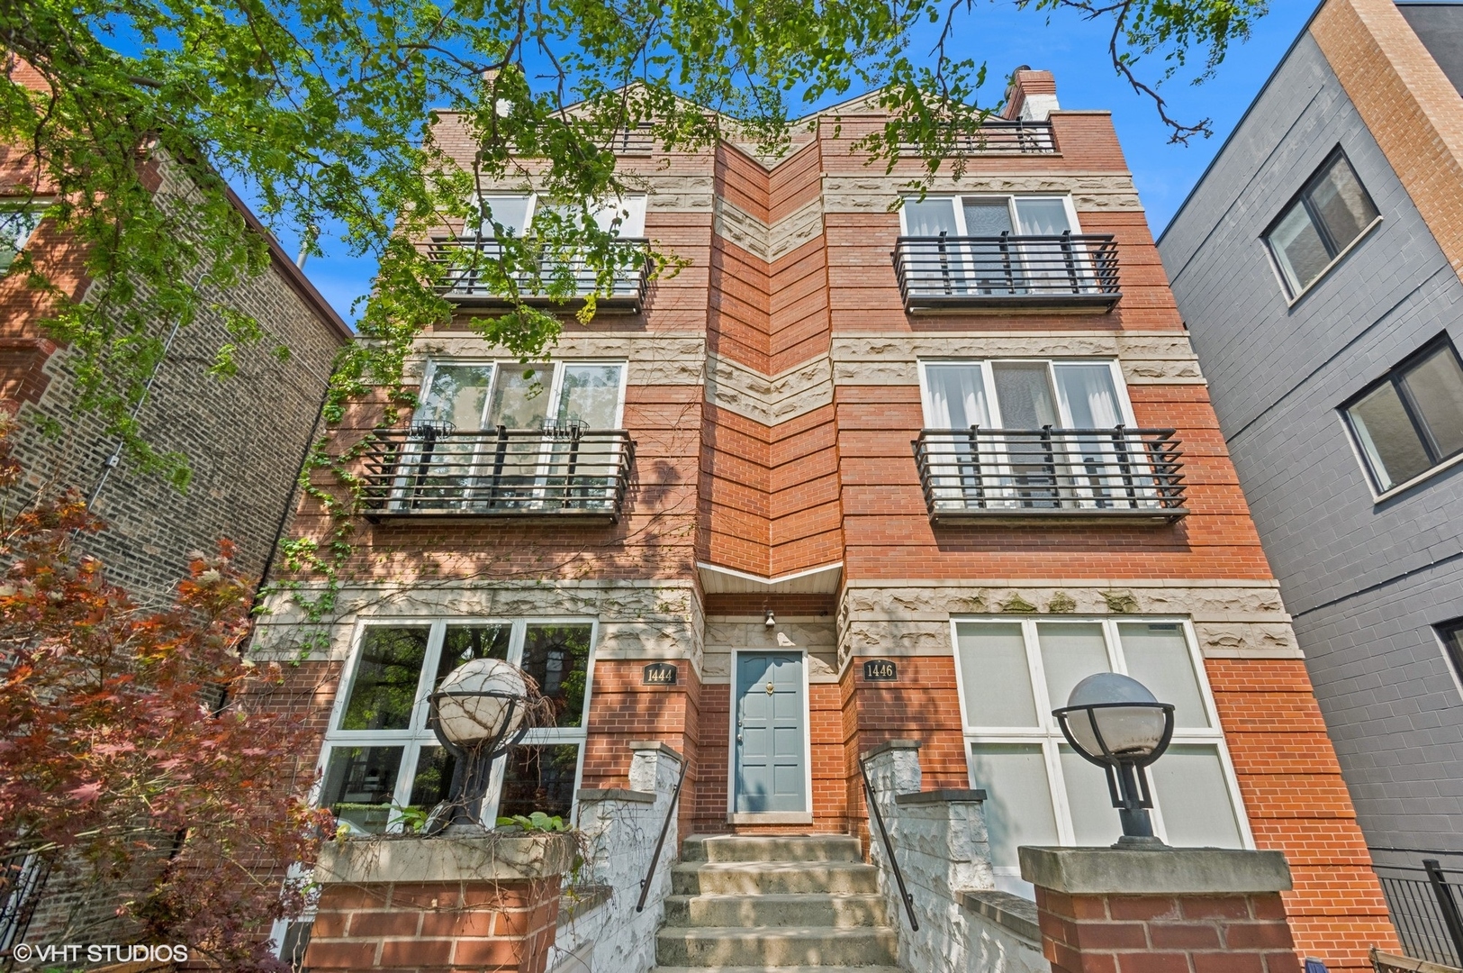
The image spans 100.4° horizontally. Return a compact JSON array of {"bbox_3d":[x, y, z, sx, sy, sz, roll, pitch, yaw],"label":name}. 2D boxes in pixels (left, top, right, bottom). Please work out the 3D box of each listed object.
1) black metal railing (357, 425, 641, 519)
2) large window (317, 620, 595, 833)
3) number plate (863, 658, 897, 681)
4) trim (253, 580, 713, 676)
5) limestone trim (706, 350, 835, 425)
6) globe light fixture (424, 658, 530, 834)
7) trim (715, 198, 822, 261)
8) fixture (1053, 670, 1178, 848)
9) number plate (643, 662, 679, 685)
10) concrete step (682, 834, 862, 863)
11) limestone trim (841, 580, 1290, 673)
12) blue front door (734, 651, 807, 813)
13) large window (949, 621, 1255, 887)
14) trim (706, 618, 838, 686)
[{"bbox_3d":[-2.886,-0.128,7.634,3.130,1.180,0.390,0,-24,1],"label":"black metal railing"},{"bbox_3d":[-2.994,2.687,6.693,2.840,2.430,0.120,0,-24,1],"label":"large window"},{"bbox_3d":[1.654,2.045,6.782,0.375,0.230,0.030,0,-25,1],"label":"number plate"},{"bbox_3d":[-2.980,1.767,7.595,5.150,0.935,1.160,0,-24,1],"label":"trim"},{"bbox_3d":[0.570,-1.477,9.211,1.830,0.900,0.640,0,-24,1],"label":"limestone trim"},{"bbox_3d":[-0.909,0.921,2.199,0.370,0.579,0.370,0,-25,1],"label":"globe light fixture"},{"bbox_3d":[0.658,-4.445,10.556,1.800,0.910,0.680,0,-25,1],"label":"trim"},{"bbox_3d":[1.297,0.889,2.017,0.368,0.525,0.368,0,-24,1],"label":"fixture"},{"bbox_3d":[-0.792,2.087,6.797,0.375,0.230,0.030,0,-25,1],"label":"number plate"},{"bbox_3d":[0.432,4.041,6.866,1.863,0.193,1.100,0,-25,1],"label":"concrete step"},{"bbox_3d":[3.896,1.755,7.523,5.022,0.873,1.200,0,-25,1],"label":"limestone trim"},{"bbox_3d":[0.517,3.191,7.987,0.907,1.965,0.060,0,-24,1],"label":"blue front door"},{"bbox_3d":[3.912,2.721,6.520,2.702,2.650,0.150,0,-25,1],"label":"large window"},{"bbox_3d":[0.530,2.223,8.265,1.820,0.900,0.140,0,-24,1],"label":"trim"}]

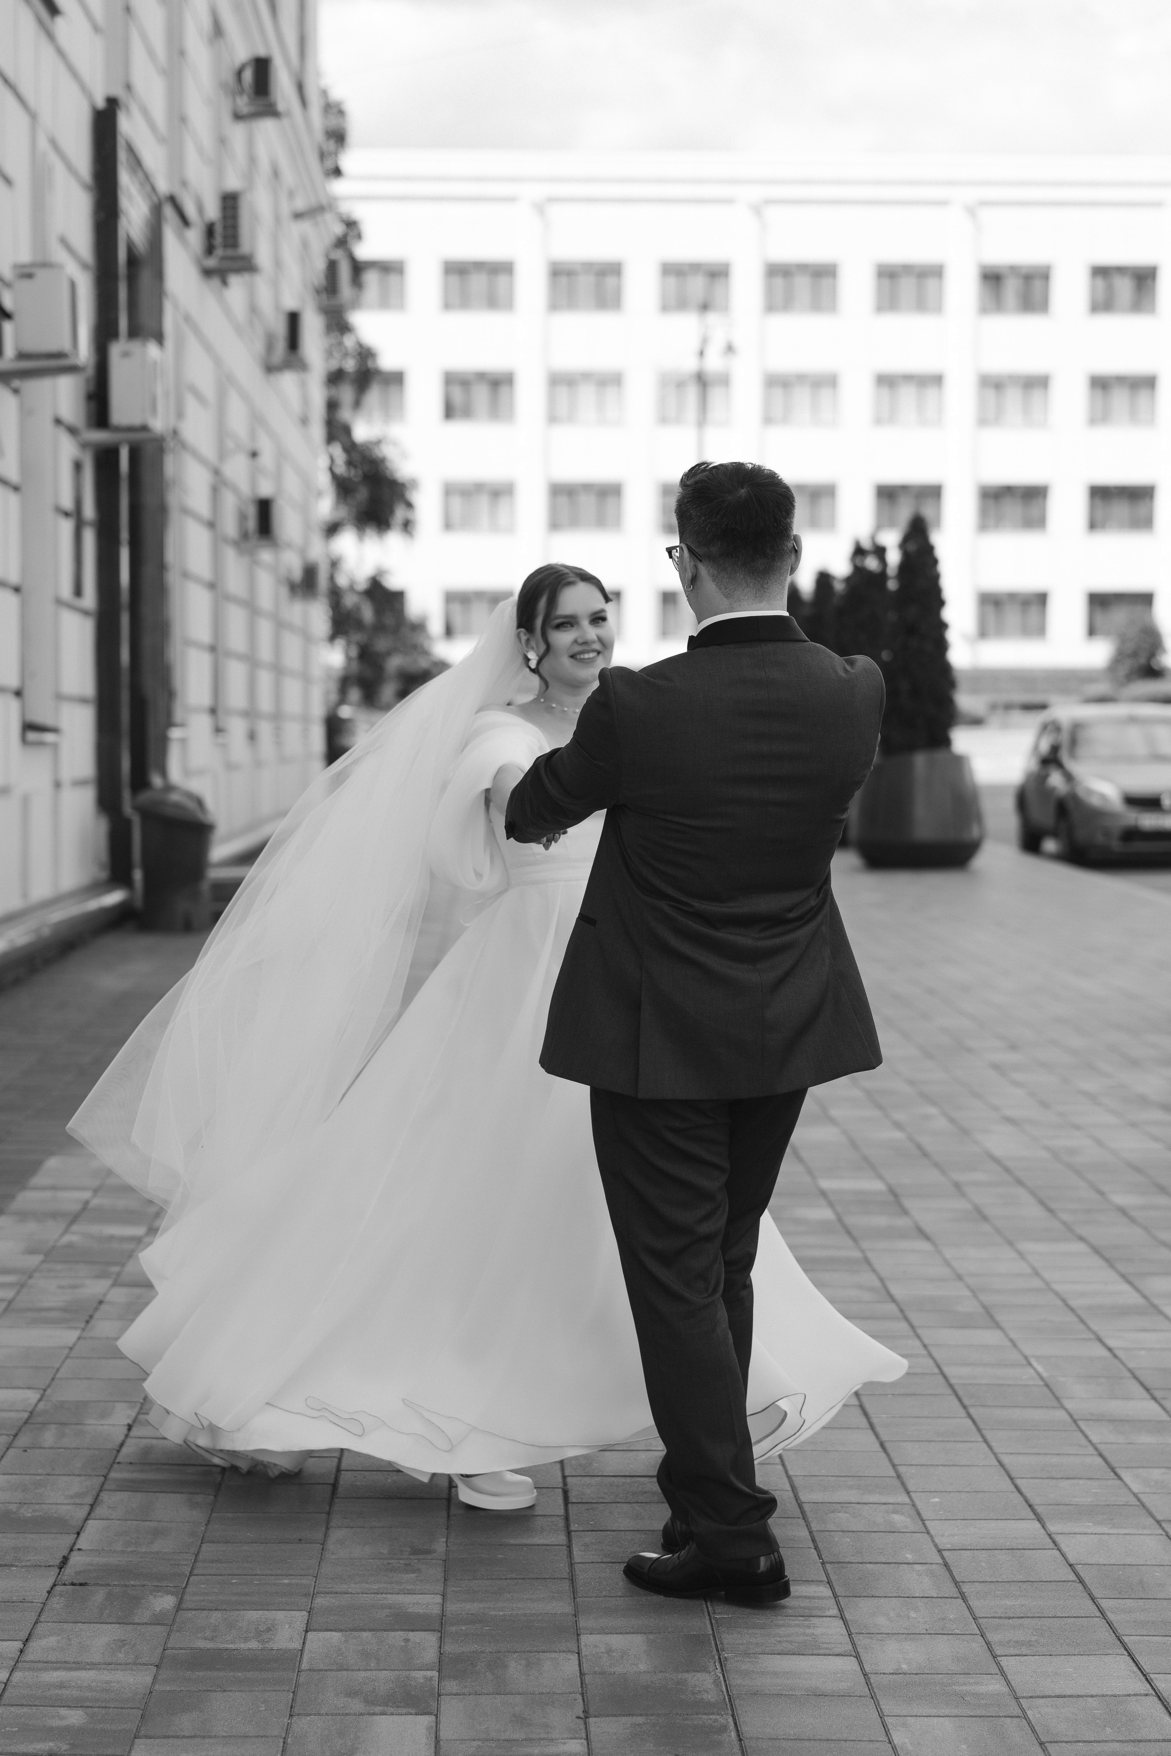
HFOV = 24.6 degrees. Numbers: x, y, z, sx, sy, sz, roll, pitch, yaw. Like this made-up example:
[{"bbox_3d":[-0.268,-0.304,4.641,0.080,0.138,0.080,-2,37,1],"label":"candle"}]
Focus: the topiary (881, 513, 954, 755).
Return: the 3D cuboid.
[{"bbox_3d":[2.835,-2.090,22.900,0.650,2.080,0.650,0,4,-2],"label":"topiary"}]

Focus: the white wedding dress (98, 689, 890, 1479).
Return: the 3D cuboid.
[{"bbox_3d":[-0.165,0.390,4.880,1.360,1.400,1.080,-2,4,-27],"label":"white wedding dress"}]

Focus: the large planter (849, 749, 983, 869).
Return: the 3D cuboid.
[{"bbox_3d":[2.836,-0.612,23.000,1.140,0.990,1.140,0,4,-2],"label":"large planter"}]

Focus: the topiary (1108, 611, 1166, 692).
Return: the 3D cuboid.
[{"bbox_3d":[11.723,-4.300,57.000,1.300,2.700,1.300,0,4,-2],"label":"topiary"}]

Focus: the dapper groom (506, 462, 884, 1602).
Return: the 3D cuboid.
[{"bbox_3d":[0.185,0.240,4.380,0.570,1.800,0.600,-2,4,-26],"label":"dapper groom"}]

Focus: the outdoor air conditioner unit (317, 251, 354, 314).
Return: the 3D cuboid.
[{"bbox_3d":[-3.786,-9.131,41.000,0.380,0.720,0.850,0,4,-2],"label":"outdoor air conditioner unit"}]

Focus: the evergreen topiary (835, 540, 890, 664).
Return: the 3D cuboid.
[{"bbox_3d":[2.693,-2.276,25.800,0.660,1.980,0.660,0,4,-2],"label":"evergreen topiary"}]

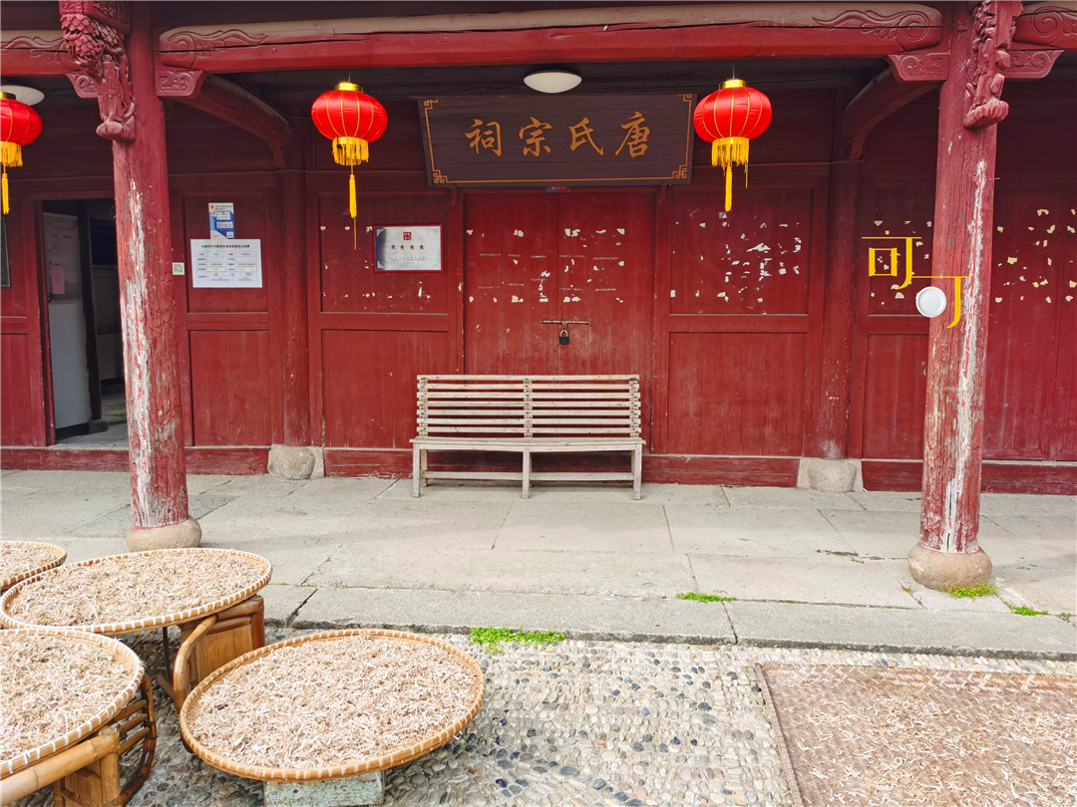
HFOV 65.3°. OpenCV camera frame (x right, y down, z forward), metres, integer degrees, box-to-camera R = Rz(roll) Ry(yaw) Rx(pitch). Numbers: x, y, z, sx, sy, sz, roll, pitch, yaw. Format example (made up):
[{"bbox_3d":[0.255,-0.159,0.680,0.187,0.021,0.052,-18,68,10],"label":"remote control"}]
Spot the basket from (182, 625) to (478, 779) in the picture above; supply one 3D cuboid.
[{"bbox_3d":[-0.623,0.920,2.639,0.910,0.055,0.910,1,8,0],"label":"basket"}]

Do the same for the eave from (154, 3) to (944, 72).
[{"bbox_3d":[-0.039,-1.899,4.307,4.000,0.235,0.250,1,6,6],"label":"eave"}]

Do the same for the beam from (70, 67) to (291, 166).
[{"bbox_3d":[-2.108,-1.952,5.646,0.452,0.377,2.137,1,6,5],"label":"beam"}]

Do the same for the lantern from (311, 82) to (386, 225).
[{"bbox_3d":[-1.036,-1.365,4.629,0.410,0.780,0.410,1,6,6],"label":"lantern"}]

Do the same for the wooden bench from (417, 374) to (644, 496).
[{"bbox_3d":[-0.079,0.243,6.385,1.750,0.895,0.530,0,6,3],"label":"wooden bench"}]

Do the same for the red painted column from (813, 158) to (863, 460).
[{"bbox_3d":[2.310,-0.709,6.442,0.250,2.280,0.250,1,6,6],"label":"red painted column"}]

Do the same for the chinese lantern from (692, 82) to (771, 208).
[{"bbox_3d":[1.016,-1.354,4.396,0.410,0.690,0.410,1,6,6],"label":"chinese lantern"}]

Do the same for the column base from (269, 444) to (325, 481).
[{"bbox_3d":[-2.012,0.477,7.071,0.480,0.280,0.380,1,6,6],"label":"column base"}]

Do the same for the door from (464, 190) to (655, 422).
[{"bbox_3d":[0.160,-0.652,6.795,1.530,2.130,0.080,1,6,6],"label":"door"}]

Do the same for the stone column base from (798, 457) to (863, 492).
[{"bbox_3d":[2.288,0.534,6.616,0.490,0.270,0.380,1,6,6],"label":"stone column base"}]

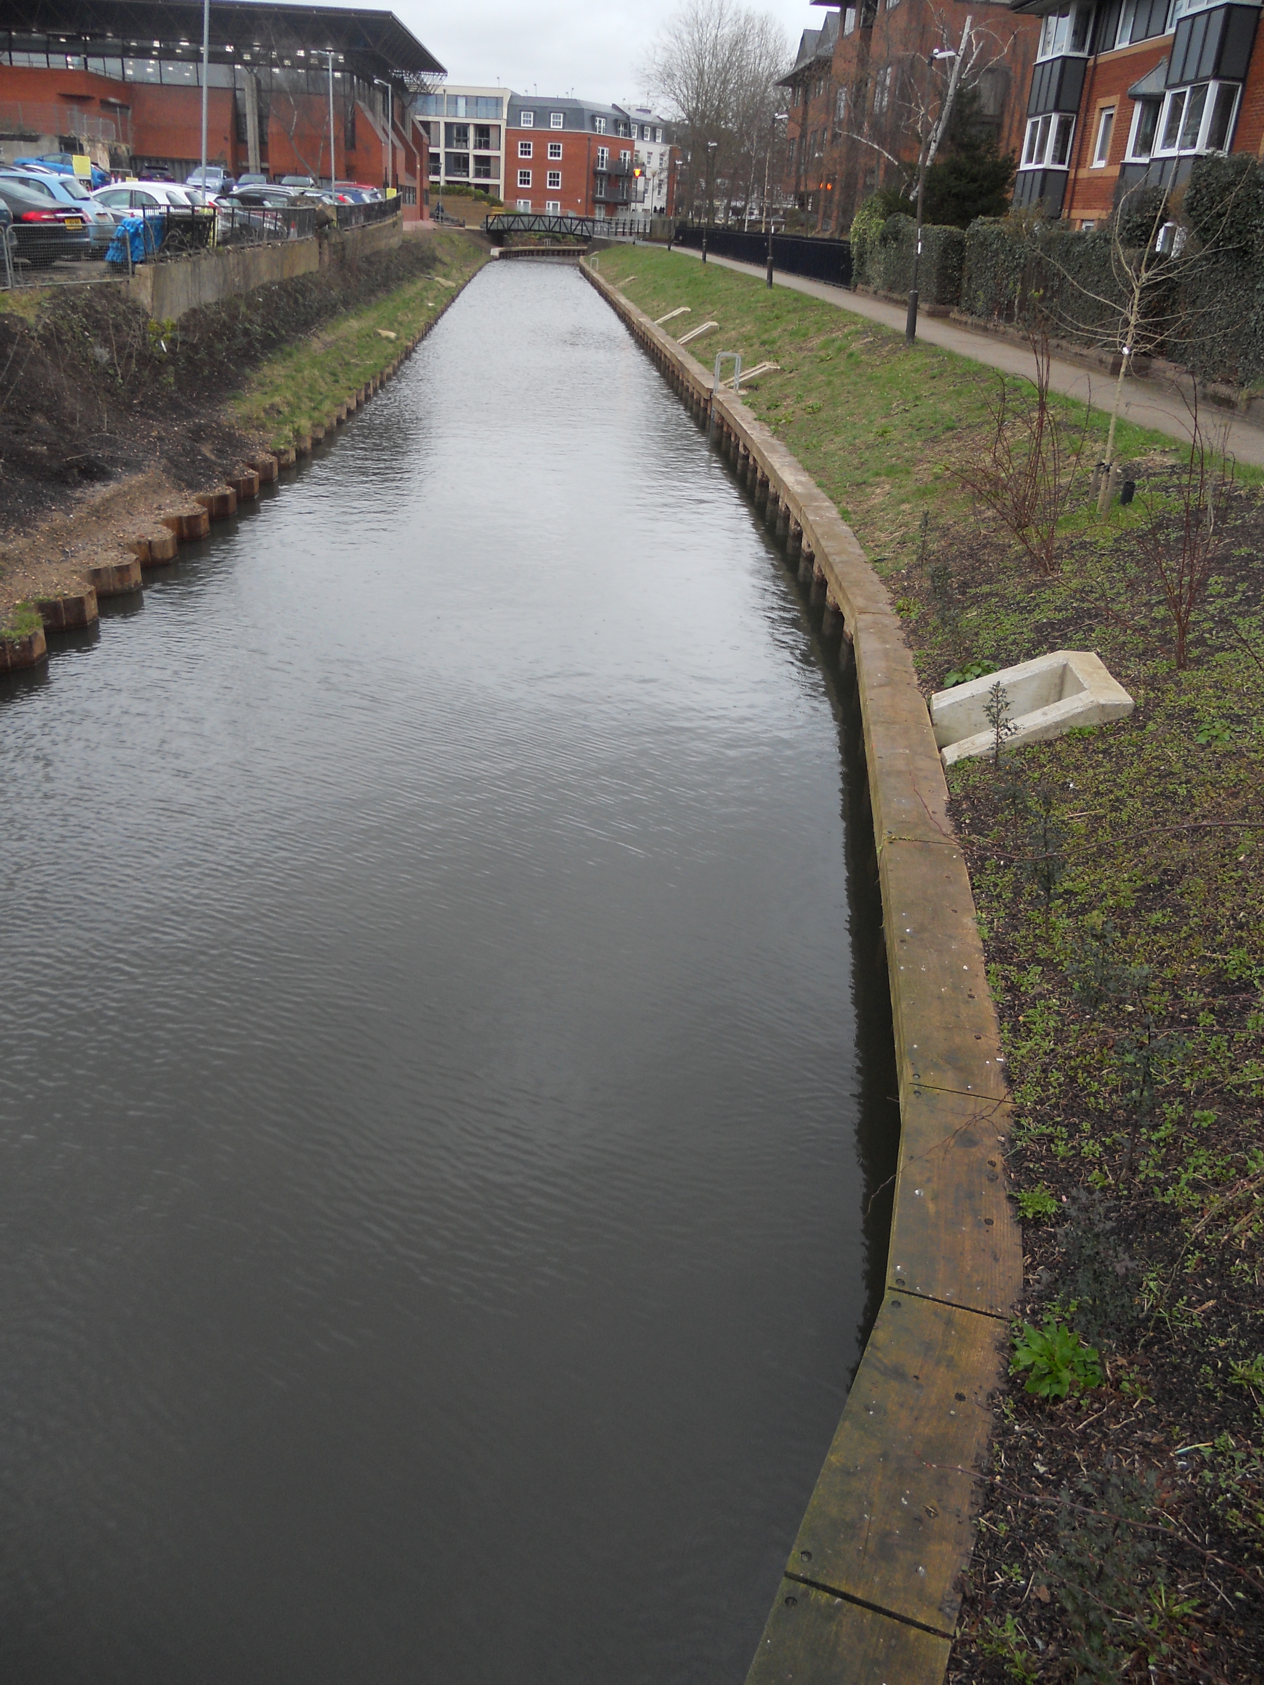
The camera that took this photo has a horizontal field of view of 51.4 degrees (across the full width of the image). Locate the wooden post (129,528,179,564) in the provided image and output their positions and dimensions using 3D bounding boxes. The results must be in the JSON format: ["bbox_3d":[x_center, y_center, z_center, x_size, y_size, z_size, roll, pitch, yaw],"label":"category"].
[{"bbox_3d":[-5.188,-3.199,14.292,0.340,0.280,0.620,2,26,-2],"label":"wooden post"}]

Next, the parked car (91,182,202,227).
[{"bbox_3d":[-13.257,-16.205,33.813,4.050,1.460,1.730,5,26,5],"label":"parked car"}]

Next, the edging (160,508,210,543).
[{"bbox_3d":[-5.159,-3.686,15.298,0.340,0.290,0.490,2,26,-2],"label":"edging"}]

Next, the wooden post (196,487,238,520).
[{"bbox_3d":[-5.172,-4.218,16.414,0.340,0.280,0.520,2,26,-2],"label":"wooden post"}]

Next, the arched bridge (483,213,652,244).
[{"bbox_3d":[-5.037,-48.350,103.394,12.800,1.600,2.400,1,26,-4],"label":"arched bridge"}]

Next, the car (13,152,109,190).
[{"bbox_3d":[-28.081,-33.052,64.693,4.350,1.460,1.780,11,26,5],"label":"car"}]

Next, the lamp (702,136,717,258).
[{"bbox_3d":[3.620,-28.832,59.395,0.500,4.850,0.200,1,26,-4],"label":"lamp"}]

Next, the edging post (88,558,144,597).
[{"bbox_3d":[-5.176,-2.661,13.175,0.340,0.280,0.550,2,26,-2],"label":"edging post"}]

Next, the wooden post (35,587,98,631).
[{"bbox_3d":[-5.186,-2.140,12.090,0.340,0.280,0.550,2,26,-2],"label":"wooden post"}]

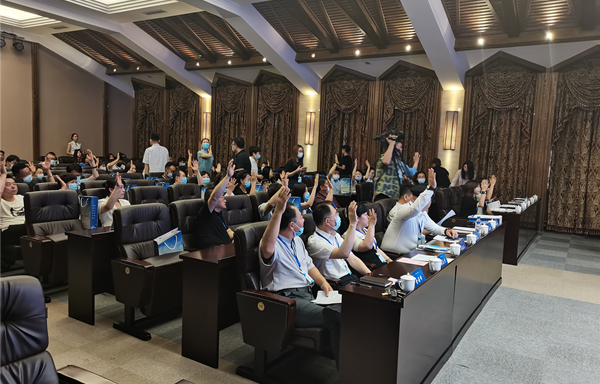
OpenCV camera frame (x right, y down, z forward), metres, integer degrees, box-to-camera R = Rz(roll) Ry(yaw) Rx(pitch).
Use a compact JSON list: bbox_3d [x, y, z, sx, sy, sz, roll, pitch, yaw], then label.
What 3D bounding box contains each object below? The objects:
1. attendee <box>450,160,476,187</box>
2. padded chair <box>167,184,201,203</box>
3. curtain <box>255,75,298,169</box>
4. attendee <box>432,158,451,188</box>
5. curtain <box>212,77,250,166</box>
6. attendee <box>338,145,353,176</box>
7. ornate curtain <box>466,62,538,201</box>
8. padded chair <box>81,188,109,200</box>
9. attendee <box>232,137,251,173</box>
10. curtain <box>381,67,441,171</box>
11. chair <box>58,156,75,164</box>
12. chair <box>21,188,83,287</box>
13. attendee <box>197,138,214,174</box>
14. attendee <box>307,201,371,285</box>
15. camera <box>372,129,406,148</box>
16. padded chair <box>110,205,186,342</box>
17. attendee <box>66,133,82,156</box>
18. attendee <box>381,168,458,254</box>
[{"bbox_3d":[3.722,0.092,10.238,0.520,1.570,0.450,5,5,30],"label":"attendee"},{"bbox_3d":[-1.376,0.432,6.047,0.600,1.015,0.650,6,6,32],"label":"padded chair"},{"bbox_3d":[-0.829,-1.736,14.501,1.468,3.993,0.220,5,5,31],"label":"curtain"},{"bbox_3d":[3.253,0.032,10.436,0.500,1.620,0.400,1,5,-21],"label":"attendee"},{"bbox_3d":[-2.098,-1.715,13.928,1.350,3.500,0.250,6,7,33],"label":"curtain"},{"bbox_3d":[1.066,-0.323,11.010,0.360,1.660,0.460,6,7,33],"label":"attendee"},{"bbox_3d":[4.844,-1.195,11.025,1.468,3.993,0.220,5,5,31],"label":"ornate curtain"},{"bbox_3d":[-2.144,0.485,5.327,0.650,1.050,0.600,6,7,33],"label":"padded chair"},{"bbox_3d":[-1.086,-0.110,8.101,0.360,1.720,0.480,6,7,33],"label":"attendee"},{"bbox_3d":[2.596,-1.201,10.842,1.350,3.450,0.250,6,7,33],"label":"curtain"},{"bbox_3d":[-6.530,-0.468,12.876,0.620,1.030,0.640,5,5,31],"label":"chair"},{"bbox_3d":[-2.471,0.498,4.686,0.620,1.030,0.640,5,5,31],"label":"chair"},{"bbox_3d":[-1.978,-0.264,9.378,0.480,1.690,0.360,1,6,-21],"label":"attendee"},{"bbox_3d":[0.408,0.666,3.665,0.740,1.220,0.560,6,7,33],"label":"attendee"},{"bbox_3d":[1.365,-0.833,6.950,0.460,0.250,0.200,-6,7,-8],"label":"camera"},{"bbox_3d":[-1.186,0.638,3.926,0.580,1.015,0.650,6,6,32],"label":"padded chair"},{"bbox_3d":[-6.913,-0.946,13.879,0.320,1.700,0.500,7,7,42],"label":"attendee"},{"bbox_3d":[1.157,0.476,4.595,0.820,1.430,0.660,6,6,32],"label":"attendee"}]

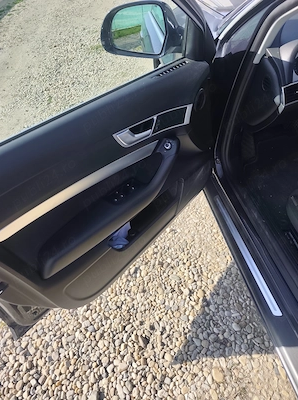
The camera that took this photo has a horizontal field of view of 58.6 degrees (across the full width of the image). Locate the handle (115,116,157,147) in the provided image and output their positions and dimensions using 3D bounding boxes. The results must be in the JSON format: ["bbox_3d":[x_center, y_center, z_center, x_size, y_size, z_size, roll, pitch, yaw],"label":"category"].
[{"bbox_3d":[-0.038,-0.179,0.698,0.032,0.055,0.150,32,46,27],"label":"handle"}]

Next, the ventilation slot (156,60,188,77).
[{"bbox_3d":[0.066,-0.354,0.715,0.017,0.013,0.130,32,53,27],"label":"ventilation slot"}]

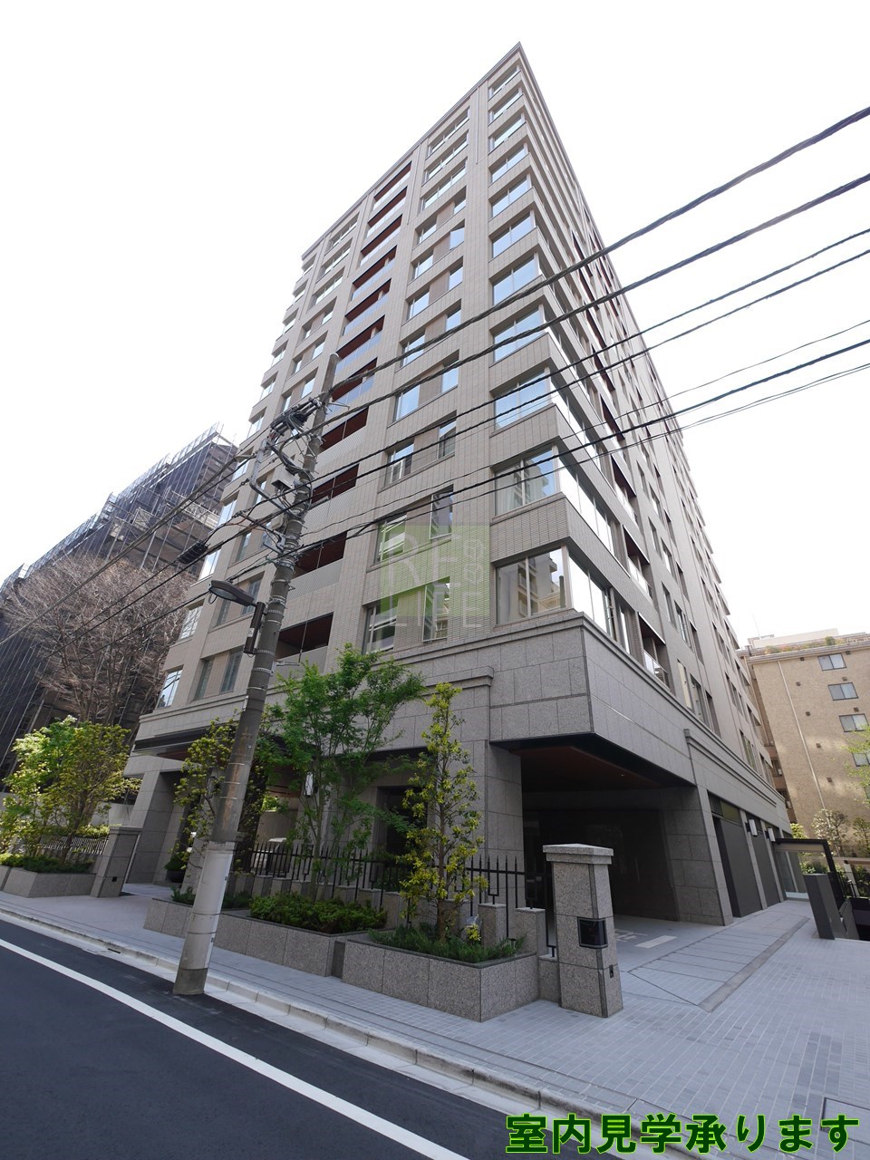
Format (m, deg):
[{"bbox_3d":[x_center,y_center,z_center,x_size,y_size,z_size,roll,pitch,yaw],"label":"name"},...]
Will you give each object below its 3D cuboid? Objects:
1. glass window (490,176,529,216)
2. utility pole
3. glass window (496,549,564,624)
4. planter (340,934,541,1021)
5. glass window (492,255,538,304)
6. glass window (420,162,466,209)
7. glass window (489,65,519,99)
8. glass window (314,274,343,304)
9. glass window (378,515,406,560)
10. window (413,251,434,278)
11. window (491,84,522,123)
[{"bbox_3d":[3.346,-17.062,20.953,1.900,1.650,0.120,-18,-36,34],"label":"glass window"},{"bbox_3d":[-2.791,-0.262,8.823,0.400,12.300,0.400,-18,-36,34],"label":"utility pole"},{"bbox_3d":[2.274,0.160,11.358,1.850,1.640,0.120,-18,-36,34],"label":"glass window"},{"bbox_3d":[0.070,5.043,6.125,2.120,0.470,1.320,-18,-36,34],"label":"planter"},{"bbox_3d":[3.000,-11.327,17.755,1.900,1.650,0.120,-18,-36,34],"label":"glass window"},{"bbox_3d":[0.560,-23.090,27.794,3.558,2.132,0.140,-18,-36,34],"label":"glass window"},{"bbox_3d":[4.323,-30.495,28.974,2.066,2.148,0.140,-18,-36,34],"label":"glass window"},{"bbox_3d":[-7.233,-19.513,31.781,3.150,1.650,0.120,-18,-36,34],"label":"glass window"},{"bbox_3d":[-1.466,-1.437,16.320,1.130,1.616,0.130,-18,-36,34],"label":"glass window"},{"bbox_3d":[-0.575,-16.448,24.831,1.673,2.132,0.140,-18,-36,34],"label":"window"},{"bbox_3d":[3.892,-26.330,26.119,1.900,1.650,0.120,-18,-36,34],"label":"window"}]

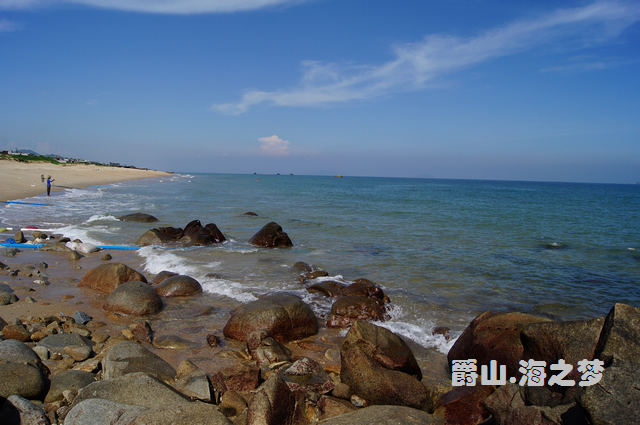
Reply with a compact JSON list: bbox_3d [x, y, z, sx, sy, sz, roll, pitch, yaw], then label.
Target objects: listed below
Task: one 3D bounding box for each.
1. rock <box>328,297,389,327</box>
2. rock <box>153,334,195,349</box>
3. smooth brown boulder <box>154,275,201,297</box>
[{"bbox_3d":[0.538,1.435,6.900,0.830,0.400,0.650,2,4,5],"label":"rock"},{"bbox_3d":[-1.807,1.613,6.030,0.566,0.100,0.317,0,5,-17],"label":"rock"},{"bbox_3d":[-2.578,1.312,8.786,0.843,0.301,0.675,0,5,-16],"label":"smooth brown boulder"}]

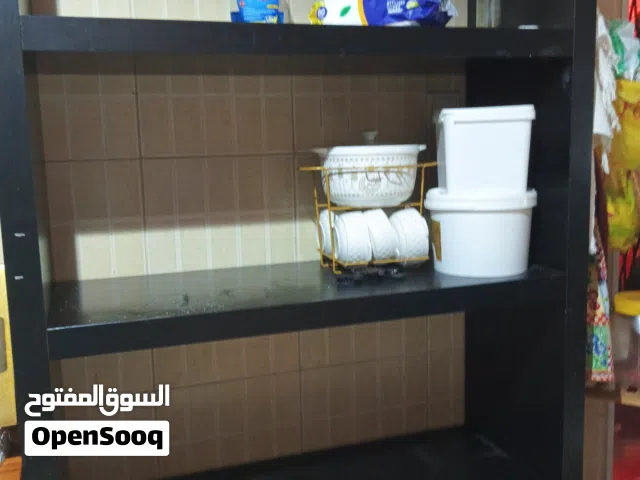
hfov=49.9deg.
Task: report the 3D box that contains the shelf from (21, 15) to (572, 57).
[{"bbox_3d":[-0.035,-0.326,1.212,0.880,0.045,0.349,-4,9,-19],"label":"shelf"}]

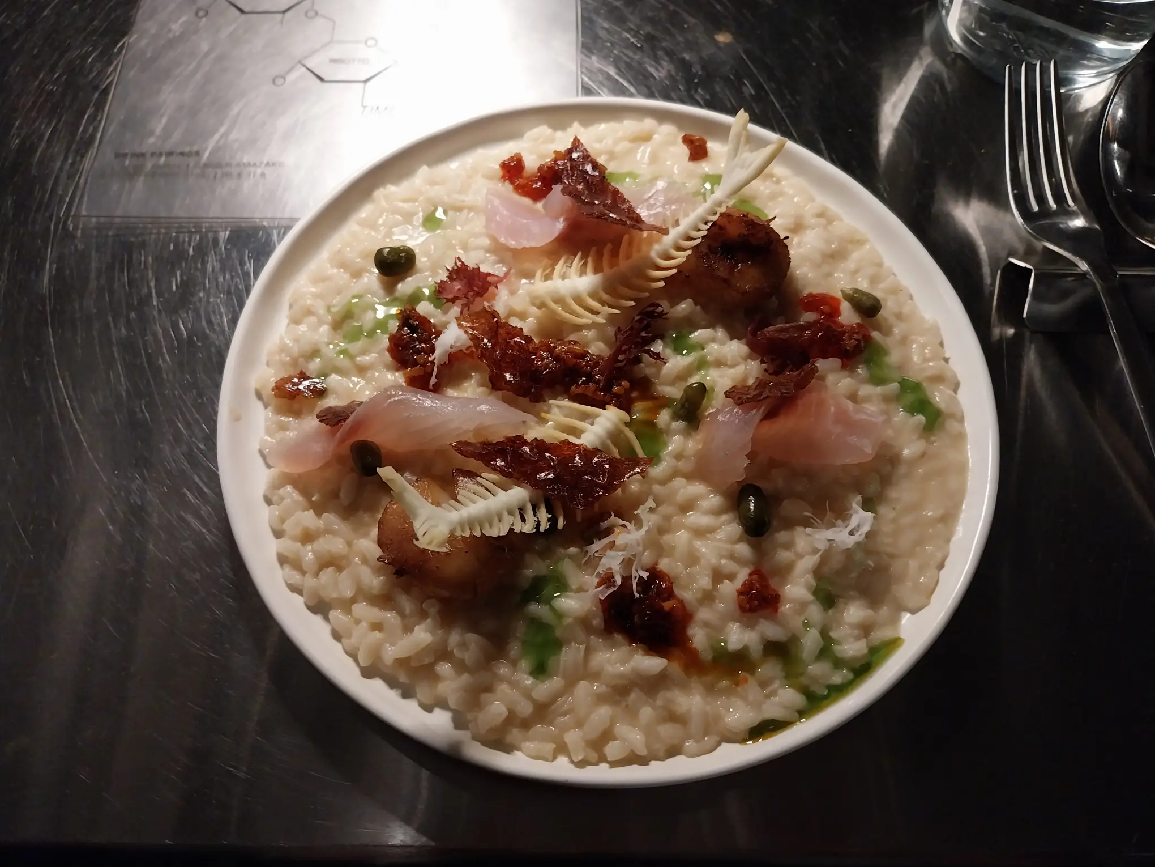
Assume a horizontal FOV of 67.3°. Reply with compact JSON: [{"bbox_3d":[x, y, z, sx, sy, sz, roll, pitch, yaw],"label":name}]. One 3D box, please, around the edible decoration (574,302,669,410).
[{"bbox_3d":[0.013,-0.024,0.270,0.019,0.014,0.036,28,66,12],"label":"edible decoration"}]

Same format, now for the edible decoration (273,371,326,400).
[{"bbox_3d":[-0.076,-0.013,0.236,0.014,0.005,0.009,-4,63,-3],"label":"edible decoration"}]

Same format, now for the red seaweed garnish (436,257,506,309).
[{"bbox_3d":[-0.035,-0.049,0.282,0.022,0.008,0.017,1,63,-1],"label":"red seaweed garnish"}]

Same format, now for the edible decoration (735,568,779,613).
[{"bbox_3d":[0.050,0.043,0.240,0.012,0.006,0.011,1,63,-1],"label":"edible decoration"}]

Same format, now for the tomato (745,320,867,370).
[{"bbox_3d":[0.073,-0.028,0.274,0.038,0.011,0.014,1,63,-1],"label":"tomato"}]

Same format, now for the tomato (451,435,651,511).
[{"bbox_3d":[-0.006,0.010,0.213,0.049,0.008,0.018,5,63,1],"label":"tomato"}]

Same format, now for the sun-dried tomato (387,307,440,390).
[{"bbox_3d":[-0.051,-0.026,0.270,0.017,0.011,0.026,-2,63,-2],"label":"sun-dried tomato"}]

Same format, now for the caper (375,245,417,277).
[{"bbox_3d":[-0.060,-0.057,0.288,0.013,0.009,0.009,-13,64,-8],"label":"caper"}]

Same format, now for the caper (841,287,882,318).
[{"bbox_3d":[0.082,-0.038,0.251,0.013,0.006,0.007,39,69,17],"label":"caper"}]

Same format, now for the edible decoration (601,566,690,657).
[{"bbox_3d":[0.016,0.042,0.208,0.022,0.008,0.021,3,63,0],"label":"edible decoration"}]

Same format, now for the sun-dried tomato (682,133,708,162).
[{"bbox_3d":[0.038,-0.092,0.279,0.008,0.004,0.011,9,63,3],"label":"sun-dried tomato"}]

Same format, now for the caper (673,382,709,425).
[{"bbox_3d":[0.034,-0.009,0.265,0.007,0.008,0.013,23,65,10],"label":"caper"}]

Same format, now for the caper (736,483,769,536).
[{"bbox_3d":[0.044,0.019,0.219,0.008,0.008,0.014,-4,63,-3],"label":"caper"}]

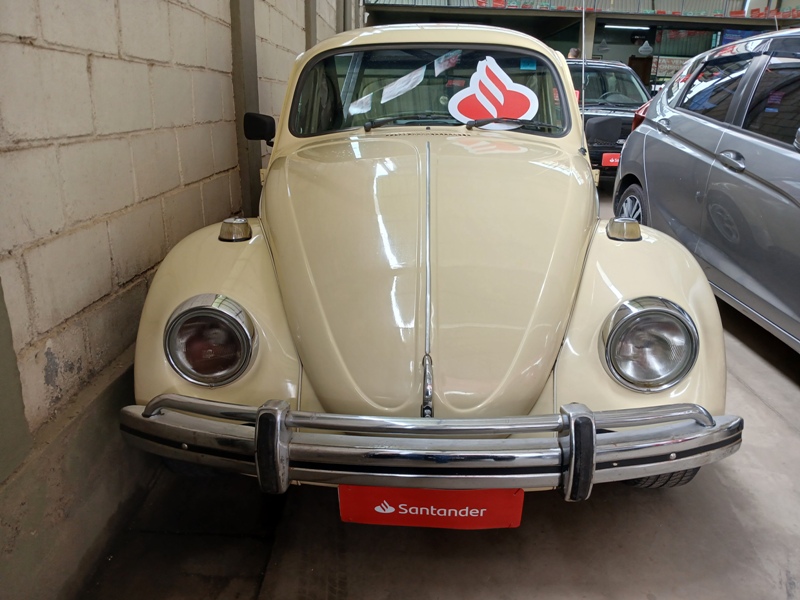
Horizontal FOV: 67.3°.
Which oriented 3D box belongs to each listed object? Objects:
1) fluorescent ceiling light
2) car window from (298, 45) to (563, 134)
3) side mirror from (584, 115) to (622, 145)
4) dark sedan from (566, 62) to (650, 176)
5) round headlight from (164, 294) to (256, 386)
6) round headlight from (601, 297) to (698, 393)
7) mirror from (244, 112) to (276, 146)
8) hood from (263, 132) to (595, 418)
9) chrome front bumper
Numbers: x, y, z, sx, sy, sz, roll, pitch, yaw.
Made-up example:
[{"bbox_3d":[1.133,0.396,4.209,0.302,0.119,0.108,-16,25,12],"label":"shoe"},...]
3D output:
[{"bbox_3d":[5.868,-7.029,15.500,1.200,0.080,0.100,1,18,1],"label":"fluorescent ceiling light"},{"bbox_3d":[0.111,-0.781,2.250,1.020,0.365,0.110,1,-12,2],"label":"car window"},{"bbox_3d":[0.823,-0.685,2.430,0.145,0.125,0.090,1,18,2],"label":"side mirror"},{"bbox_3d":[2.390,-2.395,8.060,1.680,1.520,4.100,2,18,3],"label":"dark sedan"},{"bbox_3d":[-0.434,0.093,1.375,0.210,0.205,0.100,1,18,2],"label":"round headlight"},{"bbox_3d":[0.556,0.099,1.340,0.210,0.205,0.100,1,18,2],"label":"round headlight"},{"bbox_3d":[-0.573,-0.701,2.470,0.135,0.140,0.090,1,18,2],"label":"mirror"},{"bbox_3d":[0.082,-0.167,1.720,1.100,0.550,1.050,1,18,2],"label":"hood"},{"bbox_3d":[0.065,0.279,1.300,1.430,0.220,0.220,1,18,2],"label":"chrome front bumper"}]

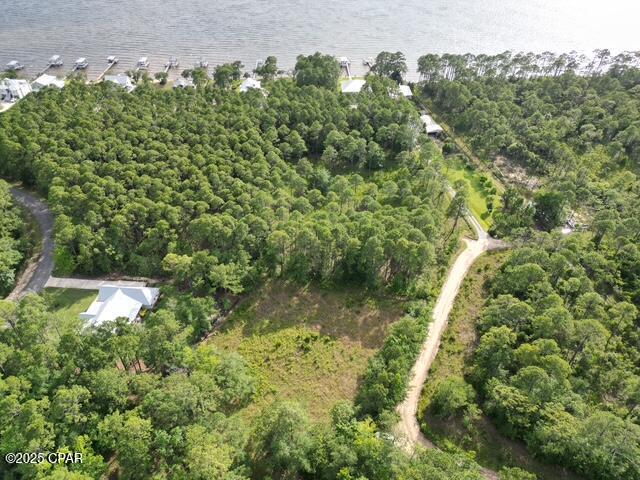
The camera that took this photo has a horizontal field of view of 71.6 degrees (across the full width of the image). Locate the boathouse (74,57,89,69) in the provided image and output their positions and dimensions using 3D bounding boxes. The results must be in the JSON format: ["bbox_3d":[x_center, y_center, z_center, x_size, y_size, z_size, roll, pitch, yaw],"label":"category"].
[{"bbox_3d":[-164.110,-121.570,305.210,7.130,4.810,9.800,-4,39,-5],"label":"boathouse"}]

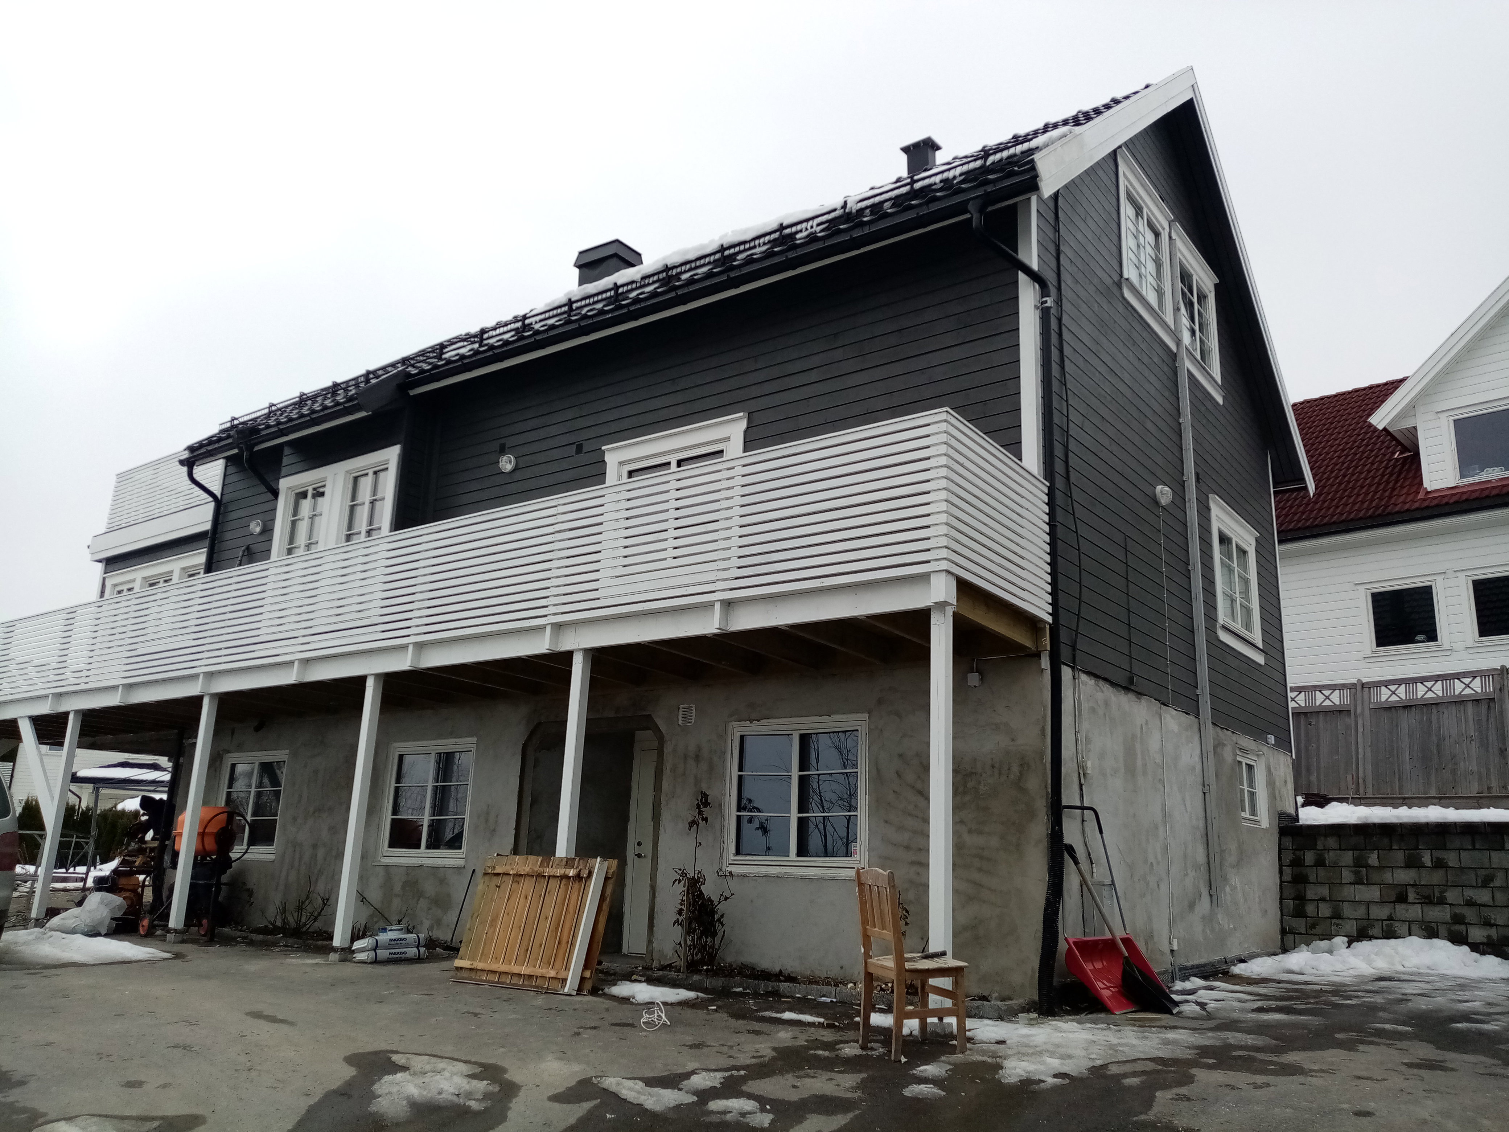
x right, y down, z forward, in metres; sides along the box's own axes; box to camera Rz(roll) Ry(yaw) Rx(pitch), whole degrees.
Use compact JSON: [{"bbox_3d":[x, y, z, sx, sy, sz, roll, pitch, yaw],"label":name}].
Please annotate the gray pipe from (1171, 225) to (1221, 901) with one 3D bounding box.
[{"bbox_3d":[4.451,-0.252,11.485,0.095,7.052,0.100,-9,-18,36],"label":"gray pipe"}]

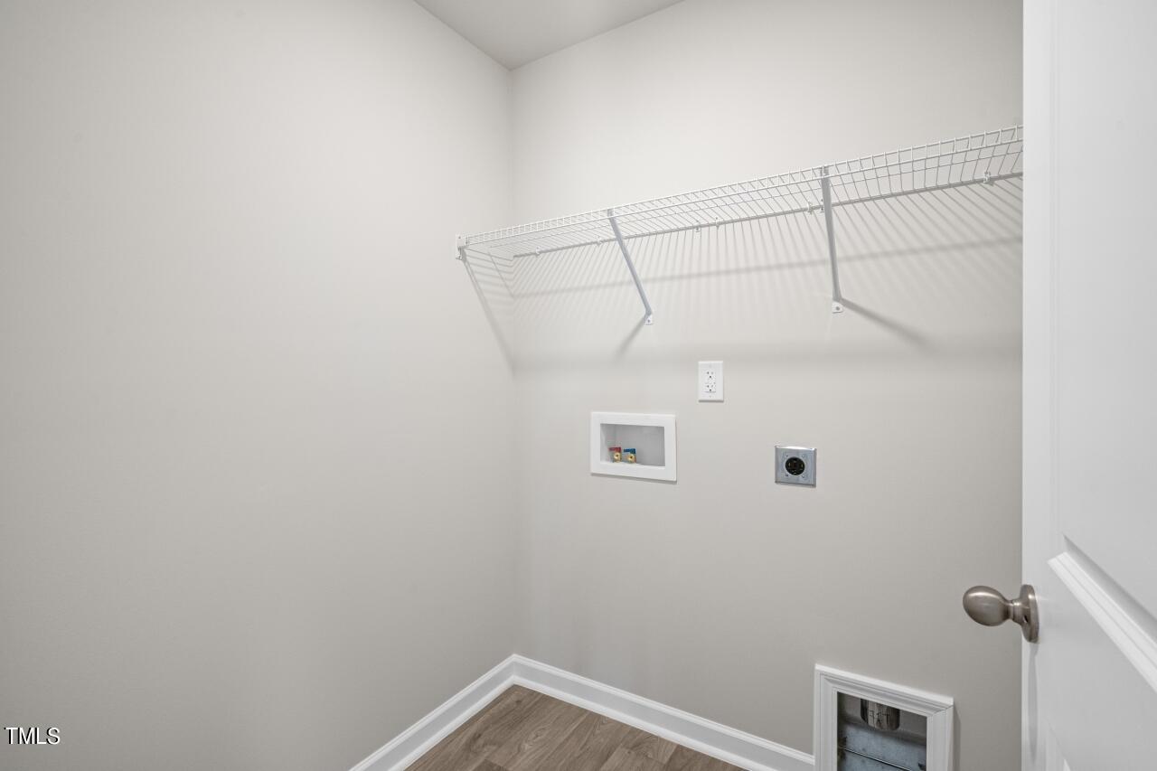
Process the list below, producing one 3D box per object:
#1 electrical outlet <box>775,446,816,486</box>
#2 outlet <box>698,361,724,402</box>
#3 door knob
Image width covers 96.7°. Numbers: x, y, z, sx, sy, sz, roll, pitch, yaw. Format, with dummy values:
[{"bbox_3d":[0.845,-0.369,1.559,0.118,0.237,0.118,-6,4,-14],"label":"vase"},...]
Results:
[{"bbox_3d":[0.640,0.237,1.512,0.114,0.114,0.008,0,0,31],"label":"electrical outlet"},{"bbox_3d":[0.423,-0.013,1.642,0.079,0.124,0.008,0,0,31],"label":"outlet"},{"bbox_3d":[0.520,0.276,0.639,0.068,0.066,0.066,0,0,31],"label":"door knob"}]

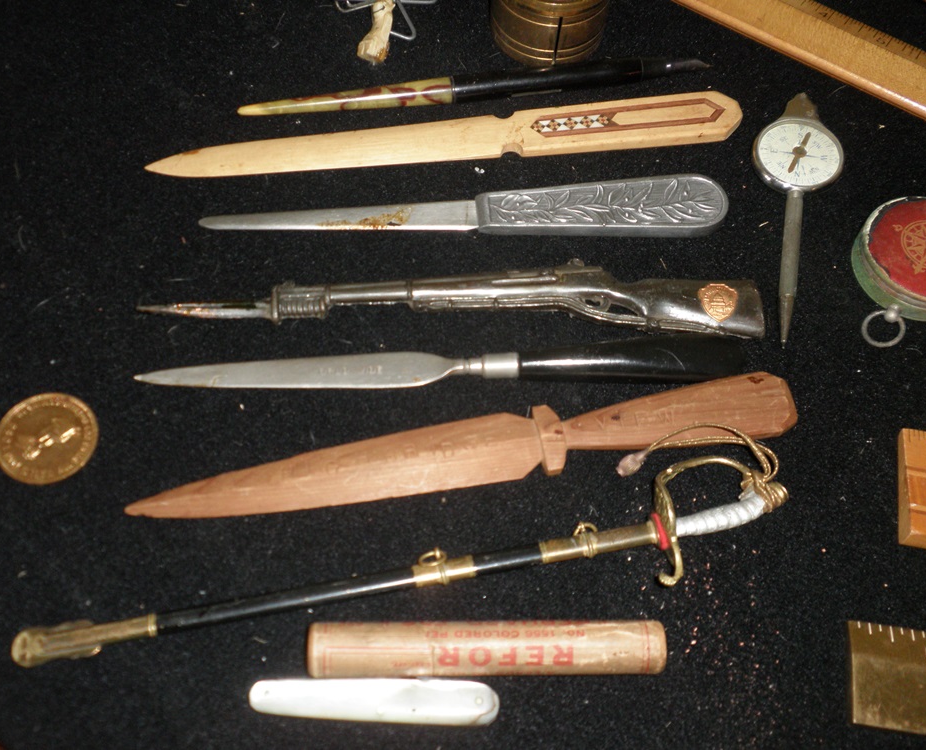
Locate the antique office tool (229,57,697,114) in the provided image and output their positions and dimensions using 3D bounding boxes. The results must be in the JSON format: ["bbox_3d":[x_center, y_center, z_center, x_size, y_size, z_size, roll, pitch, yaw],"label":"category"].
[{"bbox_3d":[0.006,-0.113,0.414,0.185,0.010,0.010,-7,62,-6],"label":"antique office tool"}]

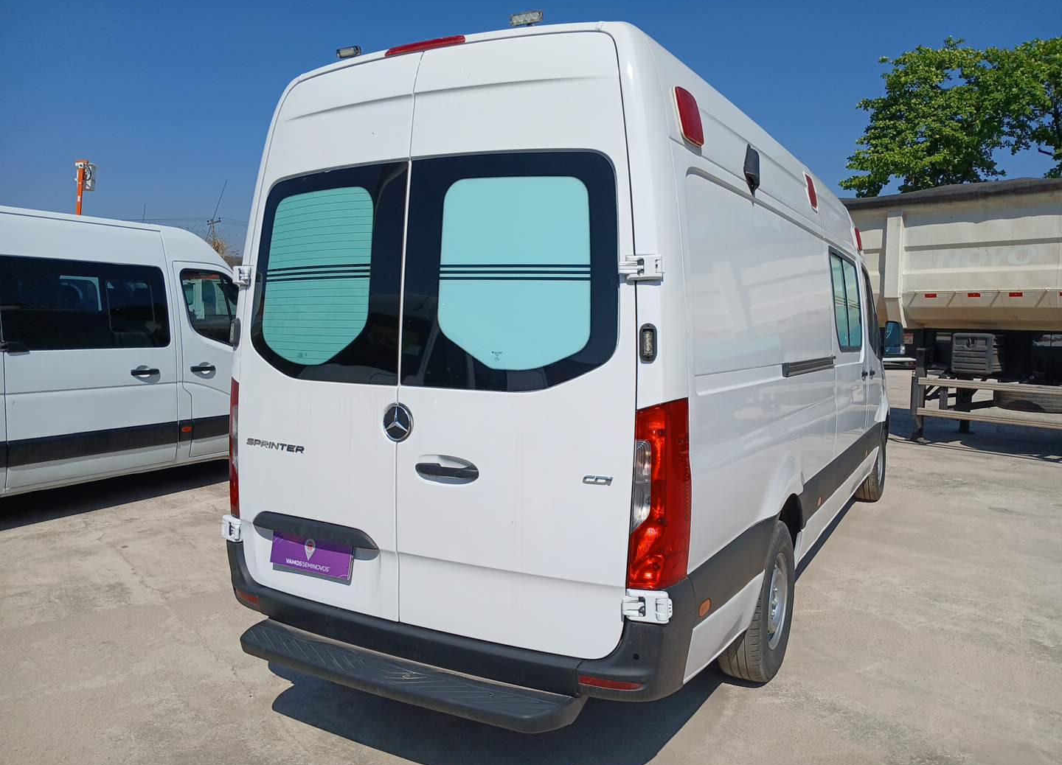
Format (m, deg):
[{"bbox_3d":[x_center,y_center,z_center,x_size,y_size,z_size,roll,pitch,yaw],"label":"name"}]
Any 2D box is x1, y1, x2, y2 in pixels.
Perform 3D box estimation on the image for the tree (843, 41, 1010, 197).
[{"bbox_3d":[10.900,-4.500,22.000,4.700,9.200,4.700,3,5,30],"label":"tree"}]

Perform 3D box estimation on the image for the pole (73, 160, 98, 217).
[{"bbox_3d":[-14.026,-3.745,25.238,0.720,6.545,0.600,-1,5,-29],"label":"pole"}]

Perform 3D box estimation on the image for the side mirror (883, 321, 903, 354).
[{"bbox_3d":[3.109,-0.378,6.815,0.185,0.285,0.150,3,5,29],"label":"side mirror"}]

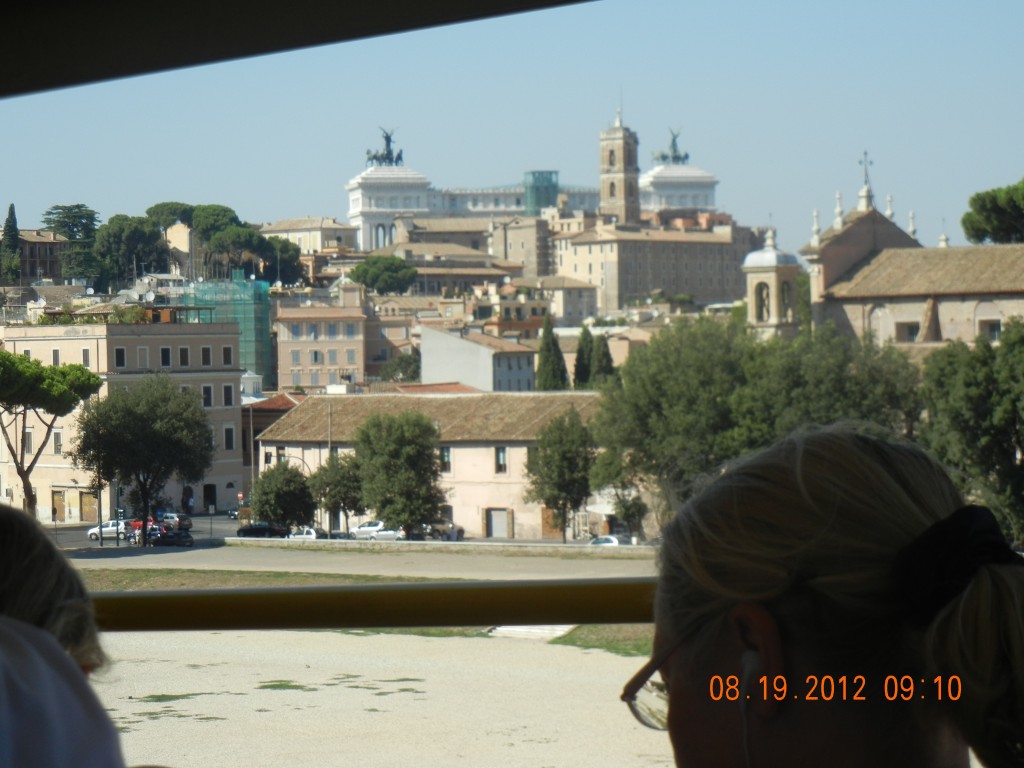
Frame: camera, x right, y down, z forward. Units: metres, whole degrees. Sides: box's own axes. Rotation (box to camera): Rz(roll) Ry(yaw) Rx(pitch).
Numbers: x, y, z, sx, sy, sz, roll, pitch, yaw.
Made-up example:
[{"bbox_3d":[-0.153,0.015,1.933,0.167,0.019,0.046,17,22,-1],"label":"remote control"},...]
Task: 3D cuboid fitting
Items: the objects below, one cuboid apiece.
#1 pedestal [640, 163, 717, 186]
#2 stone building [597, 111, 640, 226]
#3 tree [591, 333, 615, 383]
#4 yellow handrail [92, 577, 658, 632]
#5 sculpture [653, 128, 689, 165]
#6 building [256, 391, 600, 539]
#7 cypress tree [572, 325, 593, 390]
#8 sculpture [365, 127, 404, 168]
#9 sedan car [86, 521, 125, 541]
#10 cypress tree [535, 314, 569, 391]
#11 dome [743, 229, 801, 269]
[{"bbox_3d":[53.047,-67.397,973.000,22.500,7.300,20.000,-1,1,-14],"label":"pedestal"},{"bbox_3d":[28.343,-56.659,797.000,7.800,31.000,7.800,-1,1,32],"label":"stone building"},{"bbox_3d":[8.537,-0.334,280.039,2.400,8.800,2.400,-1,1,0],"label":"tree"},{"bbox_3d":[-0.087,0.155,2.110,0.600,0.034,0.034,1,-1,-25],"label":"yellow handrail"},{"bbox_3d":[51.435,-76.749,973.000,10.300,12.300,8.500,-1,1,-14],"label":"sculpture"},{"bbox_3d":[-4.458,6.512,245.276,33.500,11.400,11.500,-1,1,38],"label":"building"},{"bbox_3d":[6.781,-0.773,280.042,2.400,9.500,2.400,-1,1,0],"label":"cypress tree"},{"bbox_3d":[-40.017,-74.227,947.000,10.300,12.500,8.500,-1,1,-14],"label":"sculpture"},{"bbox_3d":[-33.206,12.041,248.000,3.500,1.500,1.580,-1,1,19],"label":"sedan car"},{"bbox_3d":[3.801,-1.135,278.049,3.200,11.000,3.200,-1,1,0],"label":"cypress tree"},{"bbox_3d":[20.125,-10.508,234.000,3.200,3.100,3.200,-1,1,38],"label":"dome"}]

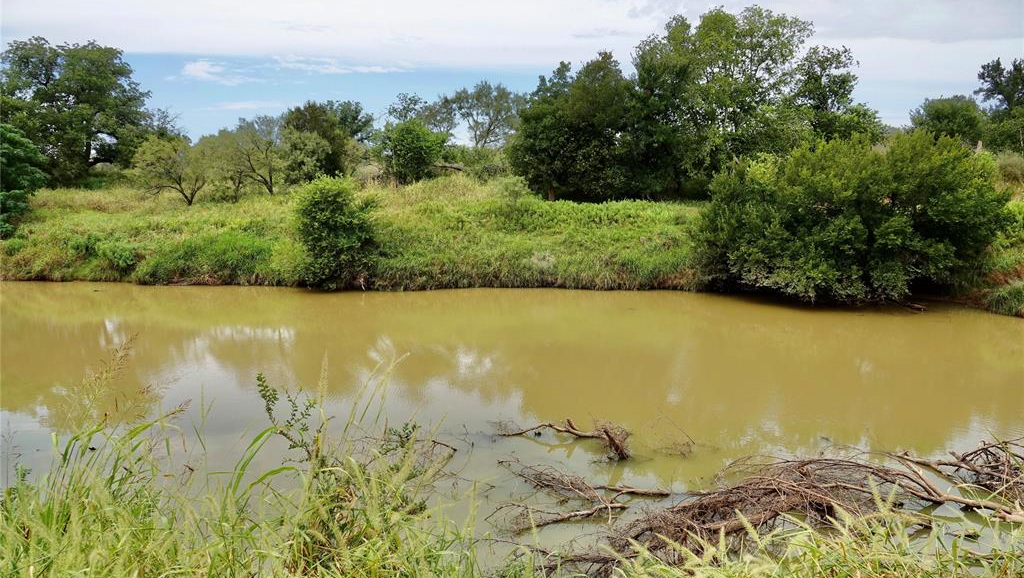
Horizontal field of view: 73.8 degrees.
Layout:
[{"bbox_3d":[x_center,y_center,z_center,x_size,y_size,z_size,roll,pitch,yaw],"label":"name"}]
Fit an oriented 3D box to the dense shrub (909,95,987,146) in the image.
[{"bbox_3d":[24.260,-9.038,38.014,4.340,3.470,3.900,6,12,31],"label":"dense shrub"}]

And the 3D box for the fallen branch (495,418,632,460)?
[{"bbox_3d":[0.611,1.691,7.913,1.550,0.370,0.600,3,10,15],"label":"fallen branch"}]

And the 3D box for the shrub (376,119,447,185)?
[{"bbox_3d":[-4.189,-5.699,28.444,2.920,2.740,2.630,-1,10,-8],"label":"shrub"}]

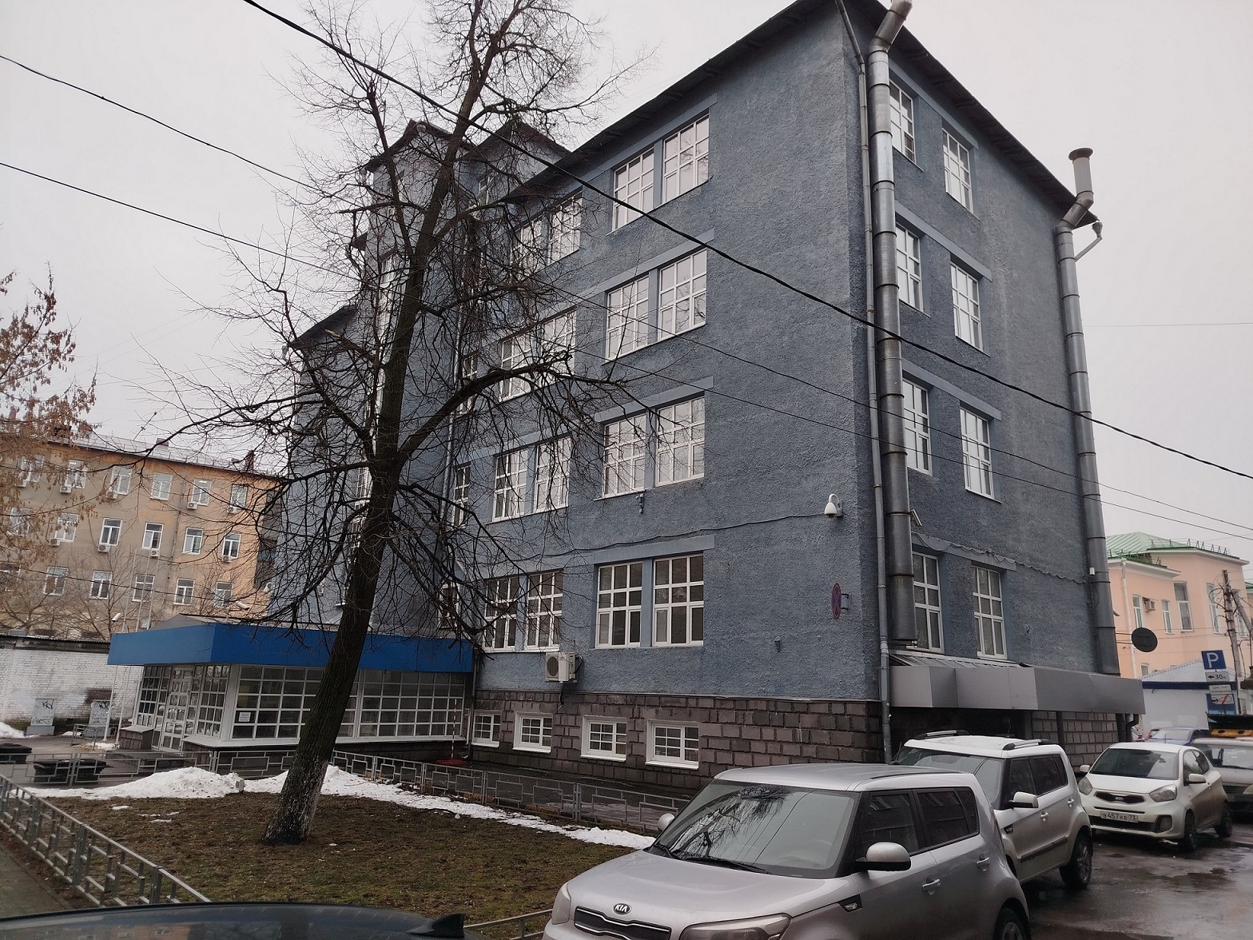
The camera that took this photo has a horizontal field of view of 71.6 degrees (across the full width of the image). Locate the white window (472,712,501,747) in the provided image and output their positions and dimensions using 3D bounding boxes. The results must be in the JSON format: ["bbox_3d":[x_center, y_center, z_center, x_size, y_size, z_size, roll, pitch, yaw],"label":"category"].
[{"bbox_3d":[-3.847,7.213,24.037,0.170,0.800,1.420,15,-19,-40],"label":"white window"}]

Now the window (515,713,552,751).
[{"bbox_3d":[-2.373,6.920,22.873,0.220,0.906,1.553,15,-20,-41],"label":"window"}]

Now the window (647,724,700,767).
[{"bbox_3d":[1.088,6.093,19.233,0.220,0.882,1.578,15,-20,-41],"label":"window"}]

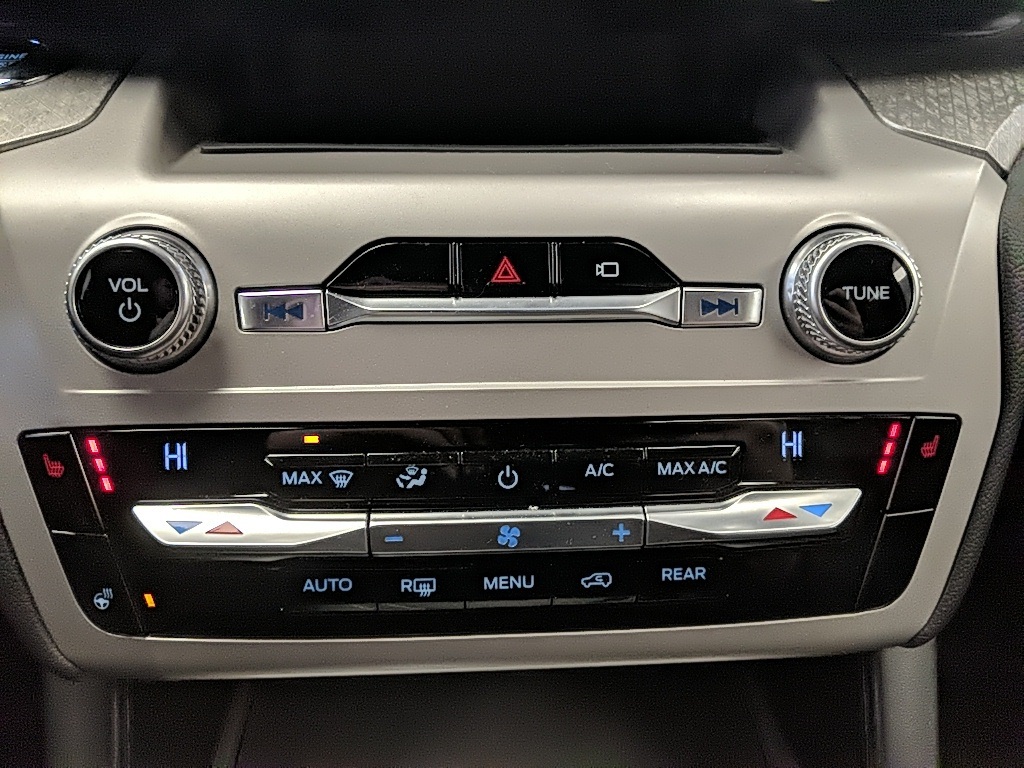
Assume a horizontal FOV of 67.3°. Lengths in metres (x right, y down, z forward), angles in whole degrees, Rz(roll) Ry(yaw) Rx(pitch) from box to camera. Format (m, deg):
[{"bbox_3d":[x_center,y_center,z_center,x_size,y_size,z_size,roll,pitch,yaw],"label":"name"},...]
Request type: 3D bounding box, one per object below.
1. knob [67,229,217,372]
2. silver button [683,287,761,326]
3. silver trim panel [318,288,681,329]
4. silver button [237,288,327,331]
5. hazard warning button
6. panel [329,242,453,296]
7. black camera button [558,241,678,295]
[{"bbox_3d":[-0.104,-0.024,0.212,0.041,0.041,0.016,-1,3,-4],"label":"knob"},{"bbox_3d":[0.062,-0.023,0.232,0.025,0.012,0.007,-1,3,-4],"label":"silver button"},{"bbox_3d":[-0.003,-0.022,0.227,0.104,0.011,0.008,-1,3,-4],"label":"silver trim panel"},{"bbox_3d":[-0.066,-0.021,0.224,0.025,0.012,0.007,-1,3,-4],"label":"silver button"},{"bbox_3d":[-0.002,-0.033,0.228,0.027,0.016,0.008,-1,3,-4],"label":"hazard warning button"},{"bbox_3d":[-0.035,-0.033,0.225,0.035,0.015,0.008,-1,3,-4],"label":"panel"},{"bbox_3d":[0.031,-0.034,0.230,0.035,0.016,0.008,-1,3,-4],"label":"black camera button"}]

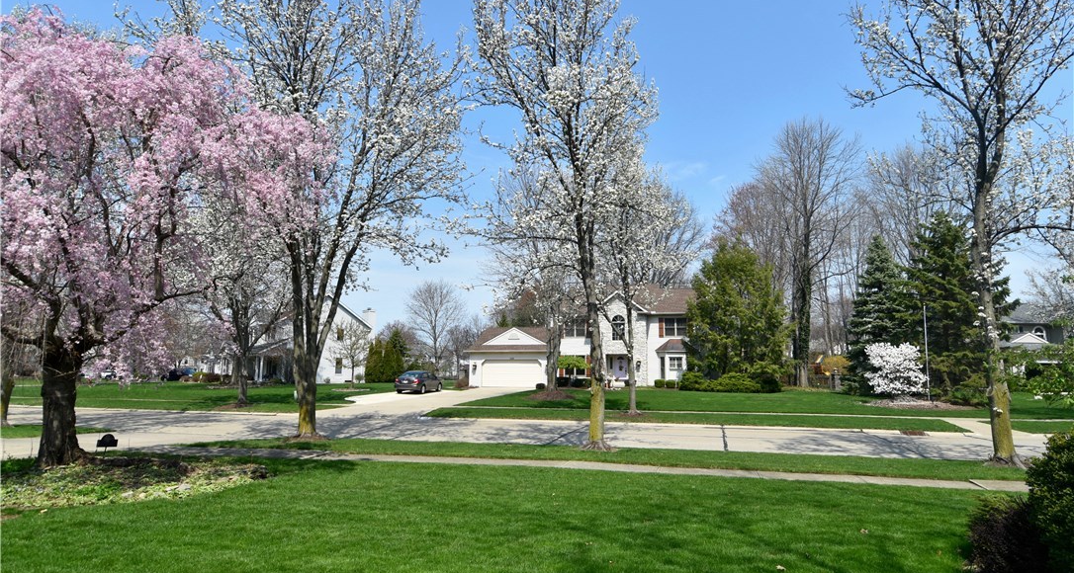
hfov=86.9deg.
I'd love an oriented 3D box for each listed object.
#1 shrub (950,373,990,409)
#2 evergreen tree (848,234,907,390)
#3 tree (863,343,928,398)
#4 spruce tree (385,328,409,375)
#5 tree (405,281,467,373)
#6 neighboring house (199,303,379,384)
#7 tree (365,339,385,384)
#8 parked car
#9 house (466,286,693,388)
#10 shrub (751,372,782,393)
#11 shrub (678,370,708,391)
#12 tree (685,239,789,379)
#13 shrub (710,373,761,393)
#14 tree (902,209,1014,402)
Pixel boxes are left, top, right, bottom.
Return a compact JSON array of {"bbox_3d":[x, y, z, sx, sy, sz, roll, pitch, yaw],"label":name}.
[{"bbox_3d":[22.716,5.364,29.554,2.100,1.532,2.100,-6,-9,37],"label":"shrub"},{"bbox_3d":[23.031,1.764,38.093,4.200,10.588,4.200,-4,-9,31],"label":"evergreen tree"},{"bbox_3d":[21.278,4.965,33.640,3.400,3.284,3.400,-5,-9,32],"label":"tree"},{"bbox_3d":[-14.587,7.048,59.081,2.900,5.530,2.900,-2,-7,15],"label":"spruce tree"},{"bbox_3d":[-11.491,4.913,64.880,7.000,11.170,7.000,0,-7,0],"label":"tree"},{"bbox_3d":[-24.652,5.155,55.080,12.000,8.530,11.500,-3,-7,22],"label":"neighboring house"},{"bbox_3d":[-14.800,6.739,51.561,1.800,4.017,1.800,2,-8,-16],"label":"tree"},{"bbox_3d":[-7.626,6.071,36.723,1.780,1.450,4.500,-1,-8,10],"label":"parked car"},{"bbox_3d":[4.550,4.205,50.122,18.900,8.769,12.600,-1,-8,9],"label":"house"},{"bbox_3d":[16.026,6.760,39.675,2.200,1.390,2.000,-2,-7,15],"label":"shrub"},{"bbox_3d":[11.467,6.964,41.463,2.150,1.400,2.000,-2,-7,15],"label":"shrub"},{"bbox_3d":[15.430,2.076,43.668,7.500,11.590,7.200,-2,-7,15],"label":"tree"},{"bbox_3d":[13.983,6.808,39.770,3.400,1.320,2.400,-2,-7,15],"label":"shrub"},{"bbox_3d":[26.890,1.033,36.474,6.000,11.717,6.000,-5,-9,36],"label":"tree"}]

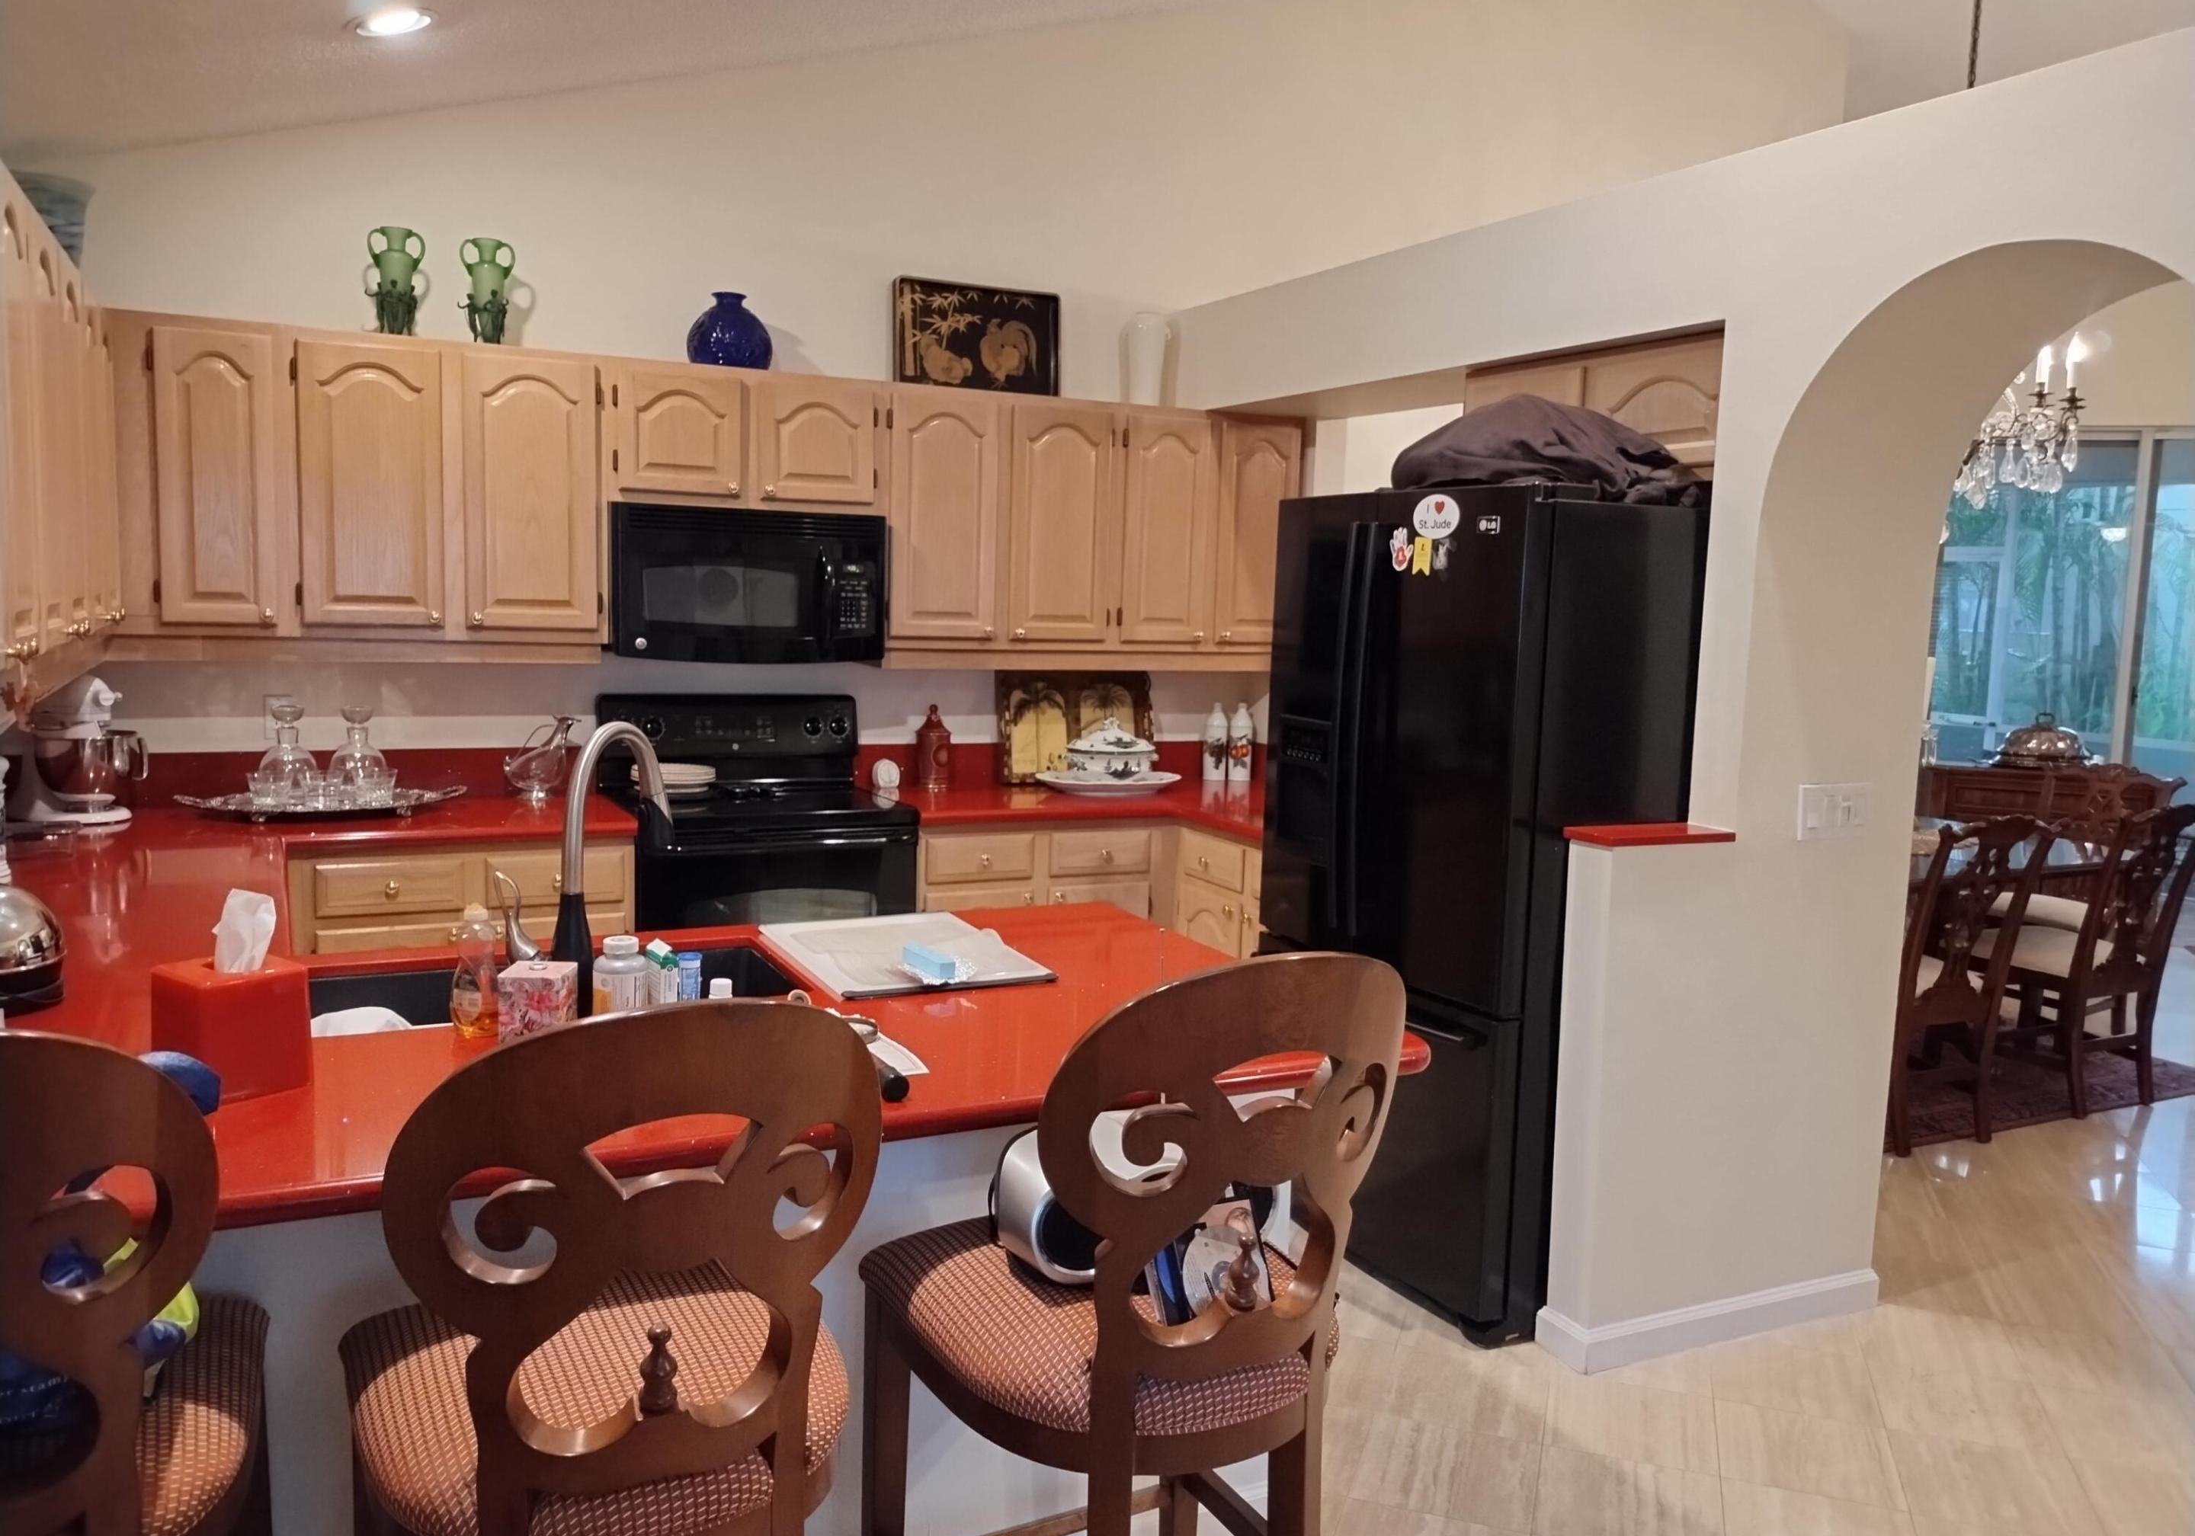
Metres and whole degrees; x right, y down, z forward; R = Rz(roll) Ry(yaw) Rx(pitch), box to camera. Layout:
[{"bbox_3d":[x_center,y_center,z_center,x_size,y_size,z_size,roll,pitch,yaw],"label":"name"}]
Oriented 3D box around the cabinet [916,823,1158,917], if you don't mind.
[{"bbox_3d":[-0.299,0.563,4.859,0.762,0.877,0.590,-2,7,-27],"label":"cabinet"}]

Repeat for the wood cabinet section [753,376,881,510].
[{"bbox_3d":[-0.850,-0.921,4.569,0.336,0.328,0.300,-2,7,-27],"label":"wood cabinet section"}]

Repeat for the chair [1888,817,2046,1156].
[{"bbox_3d":[2.417,0.600,4.746,0.560,1.000,0.590,-1,6,-26],"label":"chair"}]

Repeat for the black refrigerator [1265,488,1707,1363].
[{"bbox_3d":[0.958,0.271,3.722,0.840,1.775,0.910,-1,6,-26],"label":"black refrigerator"}]

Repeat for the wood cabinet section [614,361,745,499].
[{"bbox_3d":[-1.188,-0.912,4.395,0.336,0.328,0.300,-2,7,-27],"label":"wood cabinet section"}]

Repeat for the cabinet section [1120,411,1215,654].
[{"bbox_3d":[0.148,-0.756,5.107,0.323,0.708,0.300,-2,7,-27],"label":"cabinet section"}]

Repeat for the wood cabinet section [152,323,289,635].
[{"bbox_3d":[-2.163,-0.703,3.914,0.269,0.701,0.300,-2,7,-27],"label":"wood cabinet section"}]

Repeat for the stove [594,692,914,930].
[{"bbox_3d":[-0.978,0.418,4.522,0.760,1.205,0.695,-1,6,-26],"label":"stove"}]

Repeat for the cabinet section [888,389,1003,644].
[{"bbox_3d":[-0.517,-0.740,4.764,0.350,0.710,0.300,-2,7,-27],"label":"cabinet section"}]

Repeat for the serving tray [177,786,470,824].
[{"bbox_3d":[-1.973,0.086,4.058,0.672,0.056,0.370,-2,7,-27],"label":"serving tray"}]

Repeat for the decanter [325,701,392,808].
[{"bbox_3d":[-1.956,-0.042,4.187,0.150,0.260,0.150,-1,6,-26],"label":"decanter"}]

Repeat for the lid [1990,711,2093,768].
[{"bbox_3d":[4.508,-0.140,7.544,0.360,0.245,0.410,-1,7,-26],"label":"lid"}]

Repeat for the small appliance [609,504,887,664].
[{"bbox_3d":[-1.027,-0.521,4.568,0.758,0.422,0.395,-1,6,-26],"label":"small appliance"}]

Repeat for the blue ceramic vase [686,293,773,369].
[{"bbox_3d":[-1.027,-1.213,4.439,0.242,0.227,0.242,-2,7,-27],"label":"blue ceramic vase"}]

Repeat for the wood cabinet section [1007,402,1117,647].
[{"bbox_3d":[-0.176,-0.748,4.940,0.345,0.708,0.300,-2,7,-27],"label":"wood cabinet section"}]

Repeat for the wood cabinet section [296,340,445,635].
[{"bbox_3d":[-1.863,-0.711,4.068,0.339,0.701,0.300,-2,7,-27],"label":"wood cabinet section"}]

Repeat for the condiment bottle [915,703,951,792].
[{"bbox_3d":[-0.507,-0.063,4.912,0.112,0.267,0.112,1,6,-6],"label":"condiment bottle"}]

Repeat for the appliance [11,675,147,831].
[{"bbox_3d":[-2.476,-0.052,3.847,0.360,0.356,0.225,2,6,2],"label":"appliance"}]

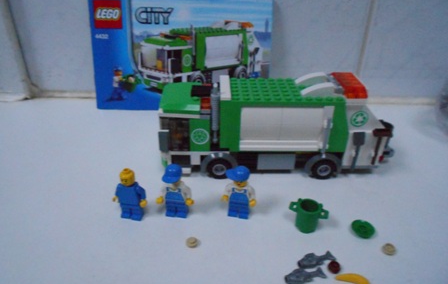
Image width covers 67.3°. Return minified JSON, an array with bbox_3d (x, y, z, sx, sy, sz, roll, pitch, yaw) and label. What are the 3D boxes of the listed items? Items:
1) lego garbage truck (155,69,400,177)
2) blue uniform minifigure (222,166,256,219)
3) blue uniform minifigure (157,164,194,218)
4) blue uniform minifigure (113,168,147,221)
[{"bbox_3d":[0.045,-0.016,0.291,0.203,0.086,0.054,0,31,-1],"label":"lego garbage truck"},{"bbox_3d":[0.011,0.037,0.244,0.025,0.042,0.017,7,31,11],"label":"blue uniform minifigure"},{"bbox_3d":[-0.035,0.036,0.244,0.025,0.042,0.018,4,31,6],"label":"blue uniform minifigure"},{"bbox_3d":[-0.068,0.038,0.243,0.025,0.040,0.015,6,31,9],"label":"blue uniform minifigure"}]

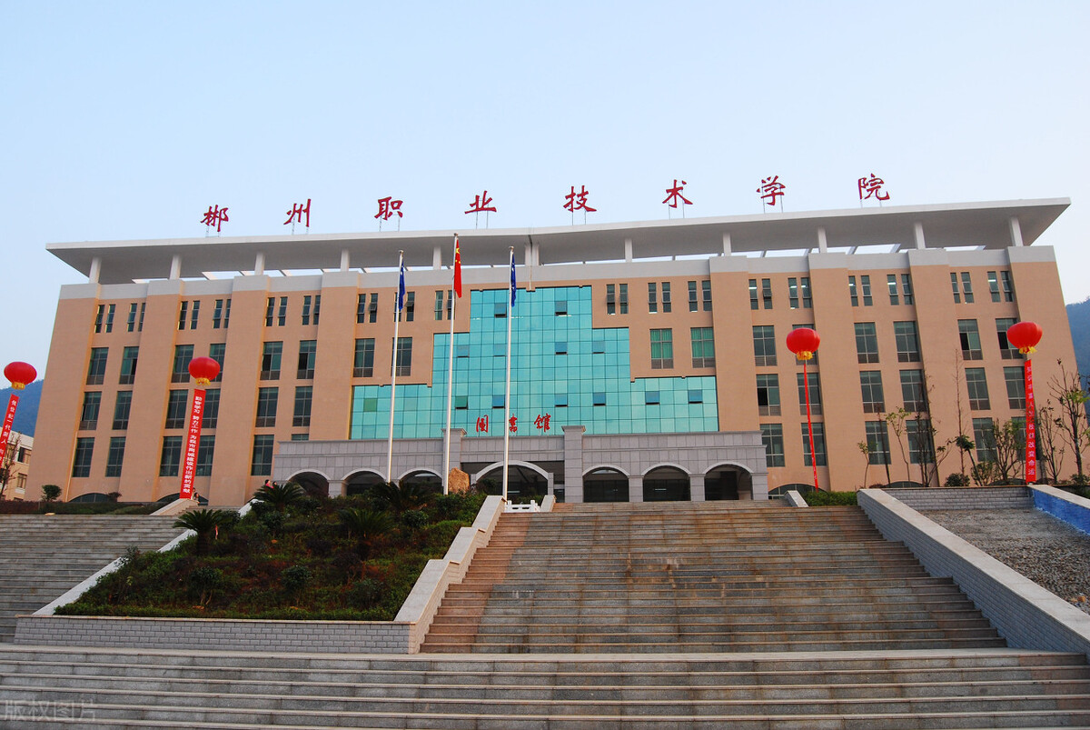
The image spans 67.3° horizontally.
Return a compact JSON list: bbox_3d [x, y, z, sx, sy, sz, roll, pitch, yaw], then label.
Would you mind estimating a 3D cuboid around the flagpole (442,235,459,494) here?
[{"bbox_3d":[-4.155,0.106,36.238,0.180,12.850,0.180,-2,-16,6],"label":"flagpole"}]

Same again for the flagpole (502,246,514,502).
[{"bbox_3d":[-1.590,0.389,35.885,0.170,12.110,0.170,-2,-16,6],"label":"flagpole"}]

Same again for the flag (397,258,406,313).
[{"bbox_3d":[-6.525,-3.675,37.600,0.300,2.580,0.220,-2,-16,6],"label":"flag"}]

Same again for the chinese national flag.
[{"bbox_3d":[-3.966,-4.412,37.548,0.350,2.930,0.250,-2,-16,6],"label":"chinese national flag"}]

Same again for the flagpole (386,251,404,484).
[{"bbox_3d":[-6.674,0.517,36.381,0.170,12.140,0.170,-2,-16,6],"label":"flagpole"}]

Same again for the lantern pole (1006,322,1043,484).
[{"bbox_3d":[26.643,1.957,44.819,2.050,9.140,1.900,-2,-16,6],"label":"lantern pole"}]

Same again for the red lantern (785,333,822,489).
[{"bbox_3d":[14.869,2.445,45.913,1.880,9.550,1.880,-2,-16,6],"label":"red lantern"}]

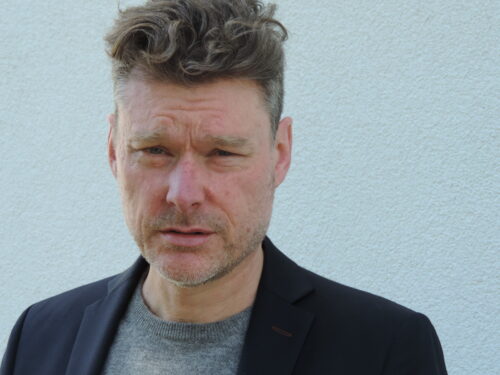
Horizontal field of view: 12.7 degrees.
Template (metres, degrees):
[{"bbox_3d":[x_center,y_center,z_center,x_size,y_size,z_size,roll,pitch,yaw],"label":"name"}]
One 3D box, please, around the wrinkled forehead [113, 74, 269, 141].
[{"bbox_3d":[-0.054,-0.075,2.140,0.148,0.060,0.062,0,7,13],"label":"wrinkled forehead"}]

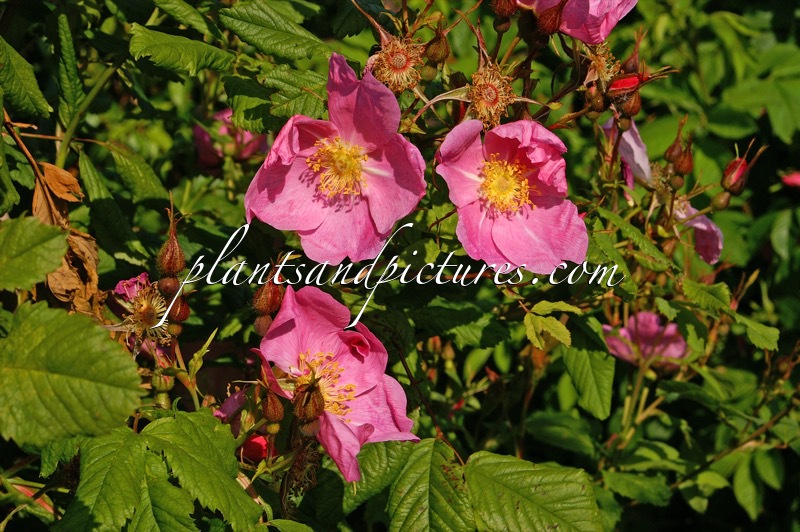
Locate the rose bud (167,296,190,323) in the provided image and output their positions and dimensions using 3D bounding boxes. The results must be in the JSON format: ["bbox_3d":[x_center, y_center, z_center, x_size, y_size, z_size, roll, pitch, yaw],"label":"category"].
[{"bbox_3d":[-0.076,0.015,0.685,0.008,0.009,0.008,-2,12,0],"label":"rose bud"}]

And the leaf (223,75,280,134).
[{"bbox_3d":[-0.059,-0.064,0.790,0.020,0.025,0.009,-26,-15,-8],"label":"leaf"}]

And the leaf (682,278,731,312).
[{"bbox_3d":[0.126,0.012,0.820,0.021,0.008,0.012,21,63,12],"label":"leaf"}]

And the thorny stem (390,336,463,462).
[{"bbox_3d":[0.011,0.052,0.790,0.004,0.059,0.004,-29,-6,0],"label":"thorny stem"}]

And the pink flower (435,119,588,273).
[{"bbox_3d":[0.038,-0.024,0.685,0.053,0.053,0.026,0,0,3],"label":"pink flower"}]

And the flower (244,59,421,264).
[{"bbox_3d":[-0.022,-0.036,0.680,0.062,0.071,0.029,0,0,2],"label":"flower"}]

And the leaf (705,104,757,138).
[{"bbox_3d":[0.143,-0.062,0.860,0.022,0.016,0.010,4,23,9],"label":"leaf"}]

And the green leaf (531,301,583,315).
[{"bbox_3d":[0.061,0.016,0.770,0.019,0.005,0.009,3,31,5],"label":"green leaf"}]

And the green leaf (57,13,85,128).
[{"bbox_3d":[-0.124,-0.073,0.750,0.011,0.044,0.010,-9,13,-25],"label":"green leaf"}]

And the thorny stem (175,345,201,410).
[{"bbox_3d":[-0.074,0.039,0.700,0.008,0.025,0.007,-17,12,0],"label":"thorny stem"}]

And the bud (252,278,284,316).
[{"bbox_3d":[-0.045,0.011,0.680,0.011,0.014,0.010,3,12,-1],"label":"bud"}]

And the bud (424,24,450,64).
[{"bbox_3d":[0.013,-0.080,0.720,0.009,0.015,0.009,0,23,0],"label":"bud"}]

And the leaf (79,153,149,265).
[{"bbox_3d":[-0.118,-0.024,0.820,0.016,0.050,0.009,-27,-12,-18],"label":"leaf"}]

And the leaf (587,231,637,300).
[{"bbox_3d":[0.074,0.000,0.700,0.013,0.029,0.010,-32,6,-9],"label":"leaf"}]

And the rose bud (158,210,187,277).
[{"bbox_3d":[-0.078,-0.008,0.680,0.010,0.023,0.010,-2,12,0],"label":"rose bud"}]

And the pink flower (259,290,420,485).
[{"bbox_3d":[-0.021,0.040,0.675,0.054,0.066,0.031,0,2,5],"label":"pink flower"}]

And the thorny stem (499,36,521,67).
[{"bbox_3d":[0.040,-0.078,0.730,0.003,0.013,0.003,34,9,0],"label":"thorny stem"}]

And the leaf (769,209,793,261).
[{"bbox_3d":[0.181,-0.015,0.950,0.013,0.025,0.007,3,-6,25],"label":"leaf"}]

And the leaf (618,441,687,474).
[{"bbox_3d":[0.113,0.085,0.890,0.030,0.010,0.016,13,52,3],"label":"leaf"}]

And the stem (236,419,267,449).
[{"bbox_3d":[-0.052,0.058,0.690,0.013,0.004,0.004,-39,0,9],"label":"stem"}]

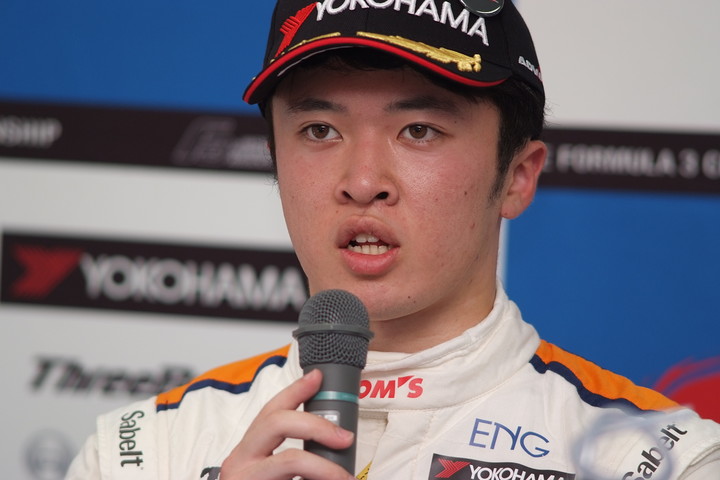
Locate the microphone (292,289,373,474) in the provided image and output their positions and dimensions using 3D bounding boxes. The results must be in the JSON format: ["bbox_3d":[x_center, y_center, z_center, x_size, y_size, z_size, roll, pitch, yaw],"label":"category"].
[{"bbox_3d":[-0.019,0.148,3.285,0.050,0.240,0.050,2,10,0],"label":"microphone"}]

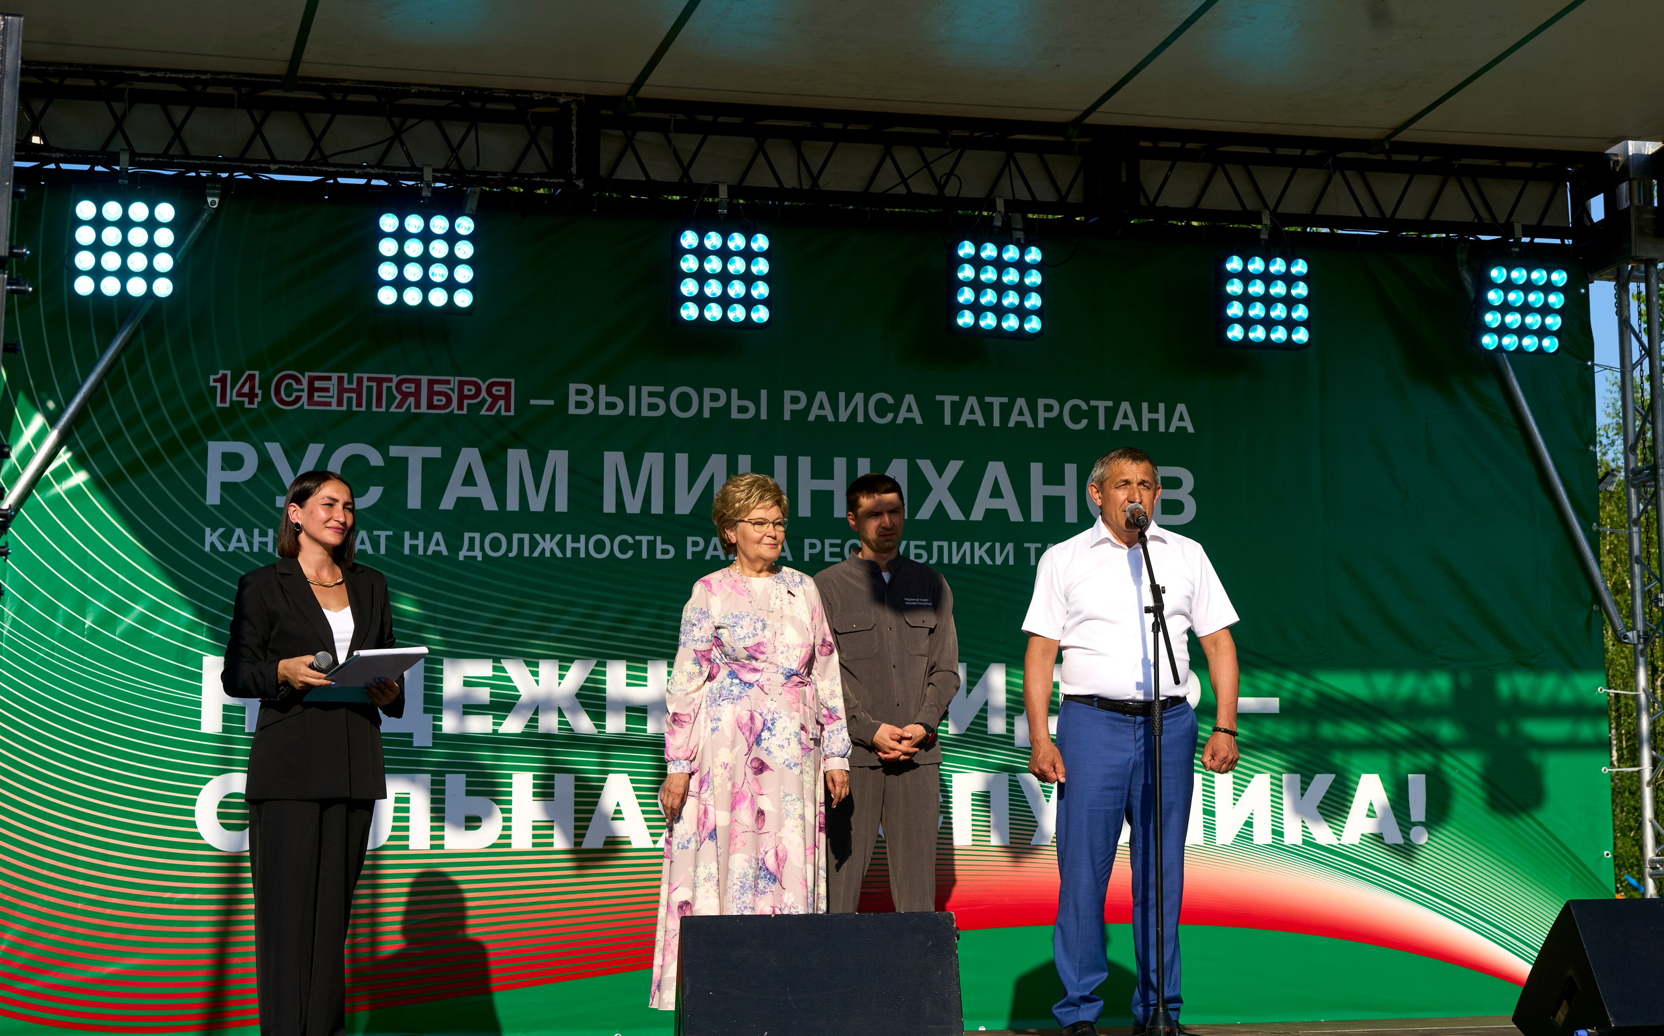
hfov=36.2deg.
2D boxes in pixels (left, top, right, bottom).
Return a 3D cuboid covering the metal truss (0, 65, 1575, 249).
[{"bbox_3d":[0.041,-1.297,9.400,6.000,0.350,0.350,1,-7,-12],"label":"metal truss"}]

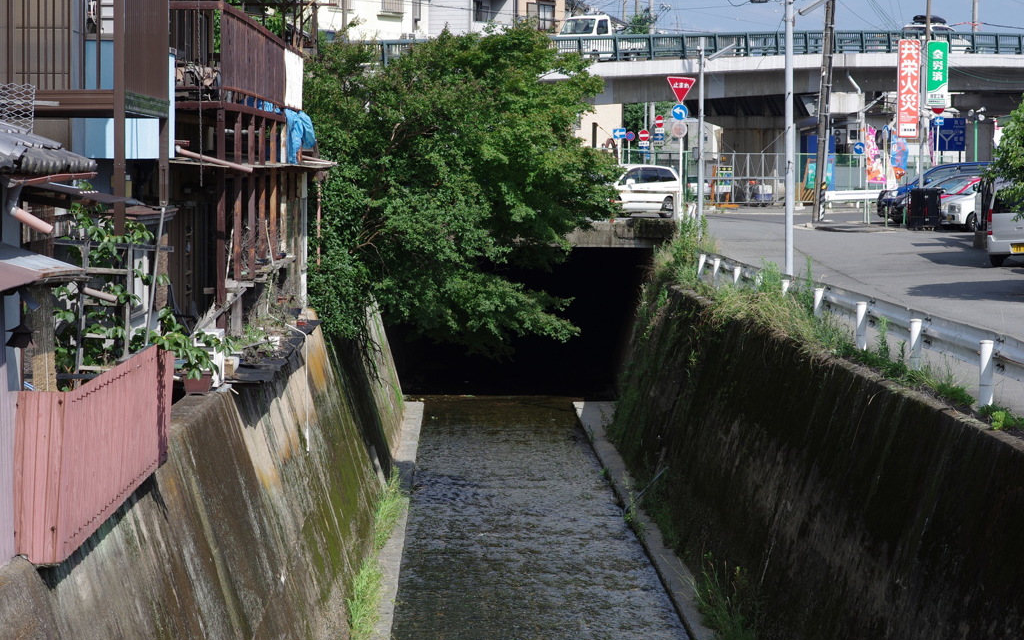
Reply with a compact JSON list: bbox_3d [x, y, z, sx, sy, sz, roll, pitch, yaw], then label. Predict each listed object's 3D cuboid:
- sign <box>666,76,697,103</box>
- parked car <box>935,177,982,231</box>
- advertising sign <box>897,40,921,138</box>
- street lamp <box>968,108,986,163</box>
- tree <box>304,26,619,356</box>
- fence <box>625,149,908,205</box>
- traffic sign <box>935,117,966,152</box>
[{"bbox_3d":[4.703,-6.367,82.500,0.790,0.700,0.060,0,3,-6],"label":"sign"},{"bbox_3d":[14.895,-3.550,92.000,3.400,1.620,1.480,-1,3,-25],"label":"parked car"},{"bbox_3d":[12.367,-7.209,93.000,0.660,3.040,0.200,0,3,-9],"label":"advertising sign"},{"bbox_3d":[17.018,-5.761,109.000,0.660,4.100,0.500,0,3,0],"label":"street lamp"},{"bbox_3d":[-0.966,-2.477,57.000,6.000,6.400,5.500,0,3,0],"label":"tree"},{"bbox_3d":[9.898,-5.460,115.000,11.600,2.000,0.300,-1,3,-14],"label":"fence"},{"bbox_3d":[18.739,-7.967,128.000,1.580,1.420,0.080,0,3,6],"label":"traffic sign"}]

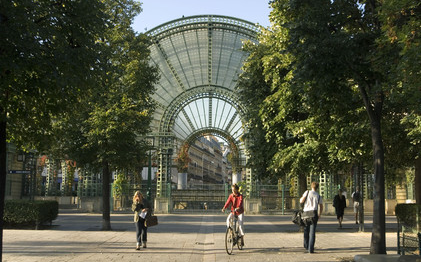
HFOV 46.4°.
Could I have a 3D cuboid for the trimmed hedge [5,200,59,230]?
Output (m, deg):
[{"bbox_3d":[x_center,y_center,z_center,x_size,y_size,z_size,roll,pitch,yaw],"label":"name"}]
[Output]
[{"bbox_3d":[-8.174,3.644,21.694,2.300,1.204,2.800,0,-7,0],"label":"trimmed hedge"}]

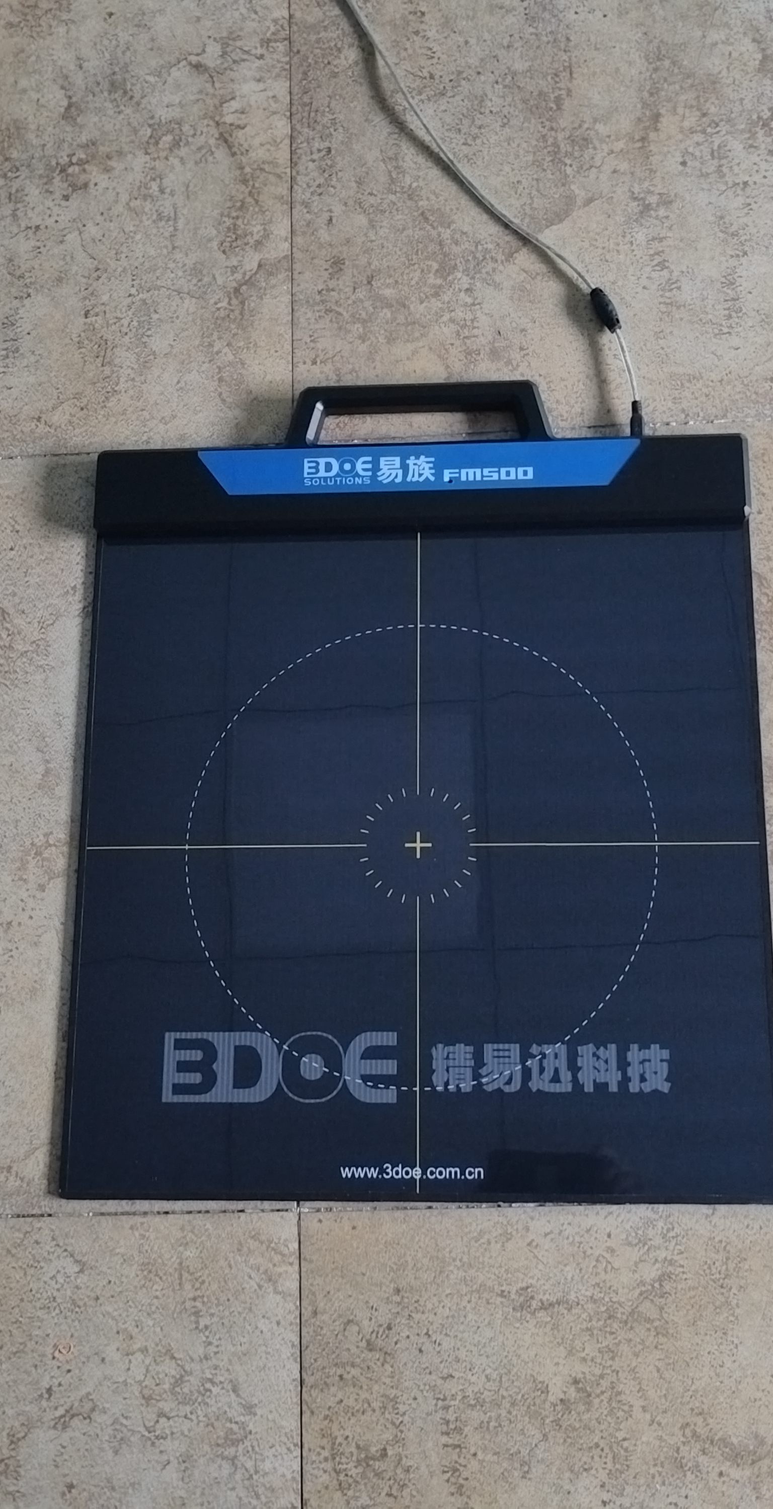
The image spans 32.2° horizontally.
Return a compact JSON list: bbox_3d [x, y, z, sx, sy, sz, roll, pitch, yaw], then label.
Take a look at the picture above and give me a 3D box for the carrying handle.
[{"bbox_3d":[0.027,-0.268,1.070,0.212,0.022,0.053,-1,77,3],"label":"carrying handle"}]

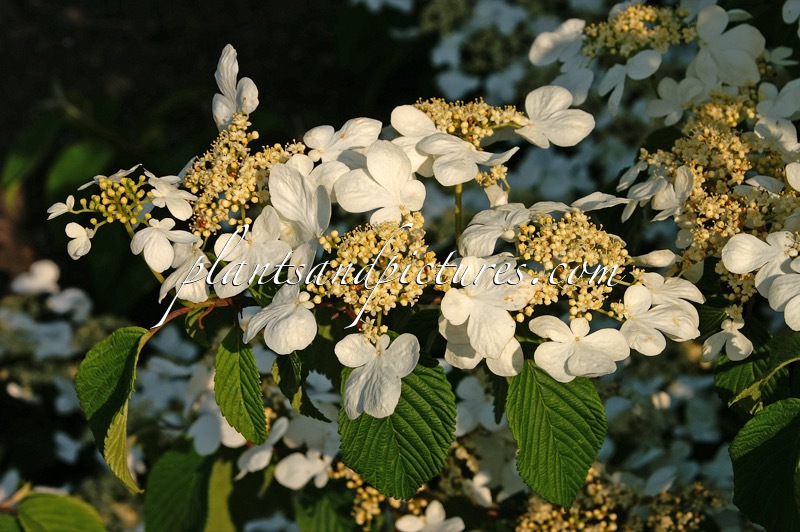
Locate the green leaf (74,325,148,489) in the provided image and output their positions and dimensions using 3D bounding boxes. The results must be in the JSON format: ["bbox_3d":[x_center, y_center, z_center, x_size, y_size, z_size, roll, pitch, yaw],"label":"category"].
[{"bbox_3d":[-0.130,0.065,0.900,0.030,0.073,0.022,-2,-12,18],"label":"green leaf"}]

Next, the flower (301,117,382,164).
[{"bbox_3d":[-0.026,-0.057,0.910,0.036,0.011,0.024,0,53,0],"label":"flower"}]

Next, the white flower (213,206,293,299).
[{"bbox_3d":[-0.059,-0.006,0.800,0.033,0.037,0.013,3,-17,10],"label":"white flower"}]

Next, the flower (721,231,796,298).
[{"bbox_3d":[0.151,0.000,0.840,0.034,0.029,0.014,0,-12,9],"label":"flower"}]

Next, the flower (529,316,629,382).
[{"bbox_3d":[0.075,0.035,0.840,0.042,0.027,0.012,0,-21,3],"label":"flower"}]

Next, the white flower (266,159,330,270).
[{"bbox_3d":[-0.040,-0.020,0.795,0.025,0.043,0.018,-11,-6,-32],"label":"white flower"}]

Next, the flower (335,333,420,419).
[{"bbox_3d":[-0.010,0.049,0.890,0.038,0.038,0.012,0,-14,0],"label":"flower"}]

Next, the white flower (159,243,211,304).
[{"bbox_3d":[-0.087,0.003,0.810,0.022,0.027,0.014,-11,-18,-33],"label":"white flower"}]

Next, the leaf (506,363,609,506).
[{"bbox_3d":[0.066,0.070,0.850,0.041,0.065,0.013,-12,-11,-3],"label":"leaf"}]

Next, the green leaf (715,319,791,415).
[{"bbox_3d":[0.164,0.047,0.930,0.037,0.046,0.020,0,-21,6],"label":"green leaf"}]

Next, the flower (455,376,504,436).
[{"bbox_3d":[0.043,0.079,1.120,0.031,0.034,0.012,0,-18,-3],"label":"flower"}]

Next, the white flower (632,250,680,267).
[{"bbox_3d":[0.112,-0.003,0.870,0.021,0.010,0.009,6,53,-3],"label":"white flower"}]

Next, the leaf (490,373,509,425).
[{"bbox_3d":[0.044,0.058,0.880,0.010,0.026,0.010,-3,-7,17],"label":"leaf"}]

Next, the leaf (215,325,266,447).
[{"bbox_3d":[-0.069,0.051,0.860,0.020,0.051,0.012,-13,-15,15],"label":"leaf"}]

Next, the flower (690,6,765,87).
[{"bbox_3d":[0.161,-0.108,0.980,0.036,0.039,0.014,0,-17,9],"label":"flower"}]

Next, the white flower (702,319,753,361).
[{"bbox_3d":[0.142,0.032,0.870,0.021,0.018,0.011,0,-6,-6],"label":"white flower"}]

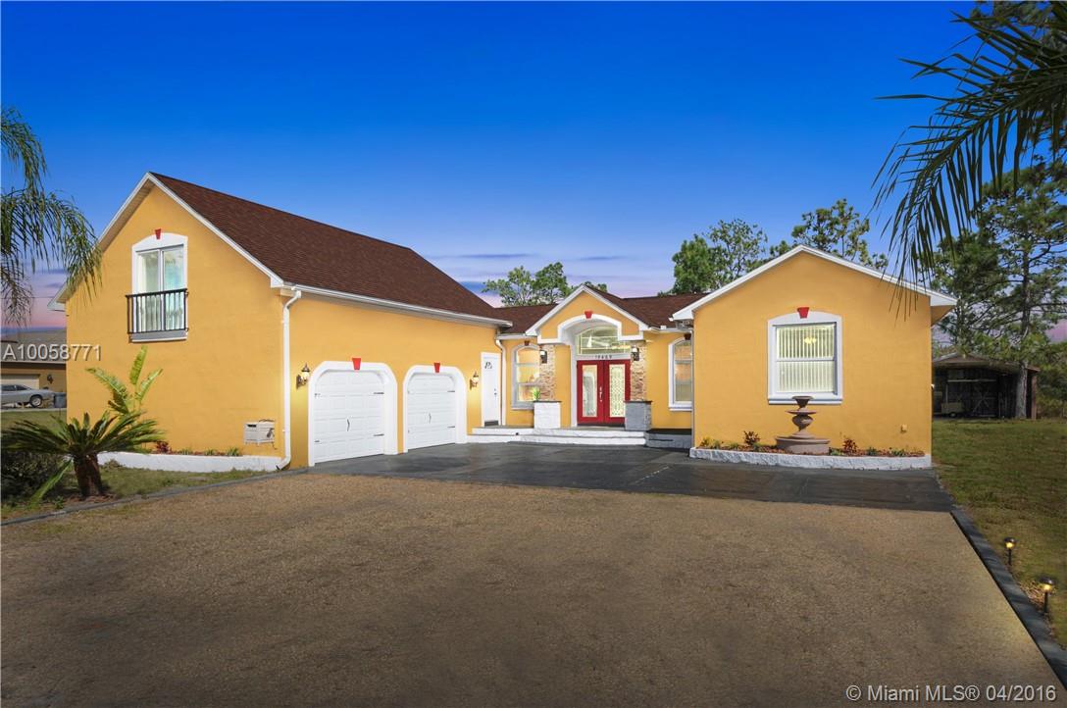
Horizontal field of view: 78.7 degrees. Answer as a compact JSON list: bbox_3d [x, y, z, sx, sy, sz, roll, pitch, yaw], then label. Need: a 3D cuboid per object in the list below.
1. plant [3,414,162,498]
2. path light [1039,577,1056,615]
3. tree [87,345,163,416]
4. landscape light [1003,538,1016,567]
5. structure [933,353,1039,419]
[{"bbox_3d":[-6.654,1.453,9.615,2.250,1.250,2.250,-2,-3,27],"label":"plant"},{"bbox_3d":[3.529,1.660,4.487,0.112,0.245,0.112,-2,-3,27],"label":"path light"},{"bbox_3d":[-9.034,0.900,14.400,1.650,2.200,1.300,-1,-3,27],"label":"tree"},{"bbox_3d":[4.119,1.711,5.633,0.105,0.240,0.105,-2,-3,27],"label":"landscape light"},{"bbox_3d":[19.734,1.478,30.475,5.200,2.850,5.500,-2,-3,27],"label":"structure"}]

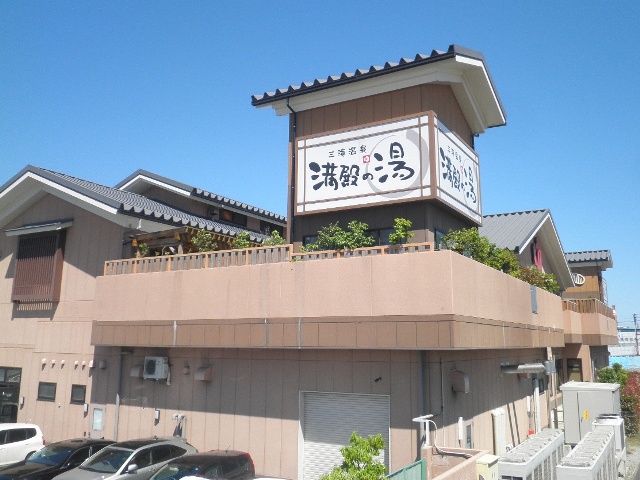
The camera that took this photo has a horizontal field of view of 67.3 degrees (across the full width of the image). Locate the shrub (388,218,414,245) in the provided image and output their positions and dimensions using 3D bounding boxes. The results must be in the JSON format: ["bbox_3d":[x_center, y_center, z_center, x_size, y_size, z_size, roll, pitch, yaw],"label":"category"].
[{"bbox_3d":[2.583,-0.205,15.146,0.720,0.943,0.680,-6,-13,25],"label":"shrub"}]

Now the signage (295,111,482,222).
[{"bbox_3d":[2.739,-2.169,18.499,5.638,2.987,4.514,-6,-14,27],"label":"signage"}]

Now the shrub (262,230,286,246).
[{"bbox_3d":[-1.669,0.043,17.538,0.800,0.800,0.720,-6,-13,25],"label":"shrub"}]

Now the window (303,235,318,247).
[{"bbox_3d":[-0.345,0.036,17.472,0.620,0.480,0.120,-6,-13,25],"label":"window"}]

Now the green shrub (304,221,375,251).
[{"bbox_3d":[0.624,-0.089,16.145,2.100,1.098,0.950,-6,-13,25],"label":"green shrub"}]

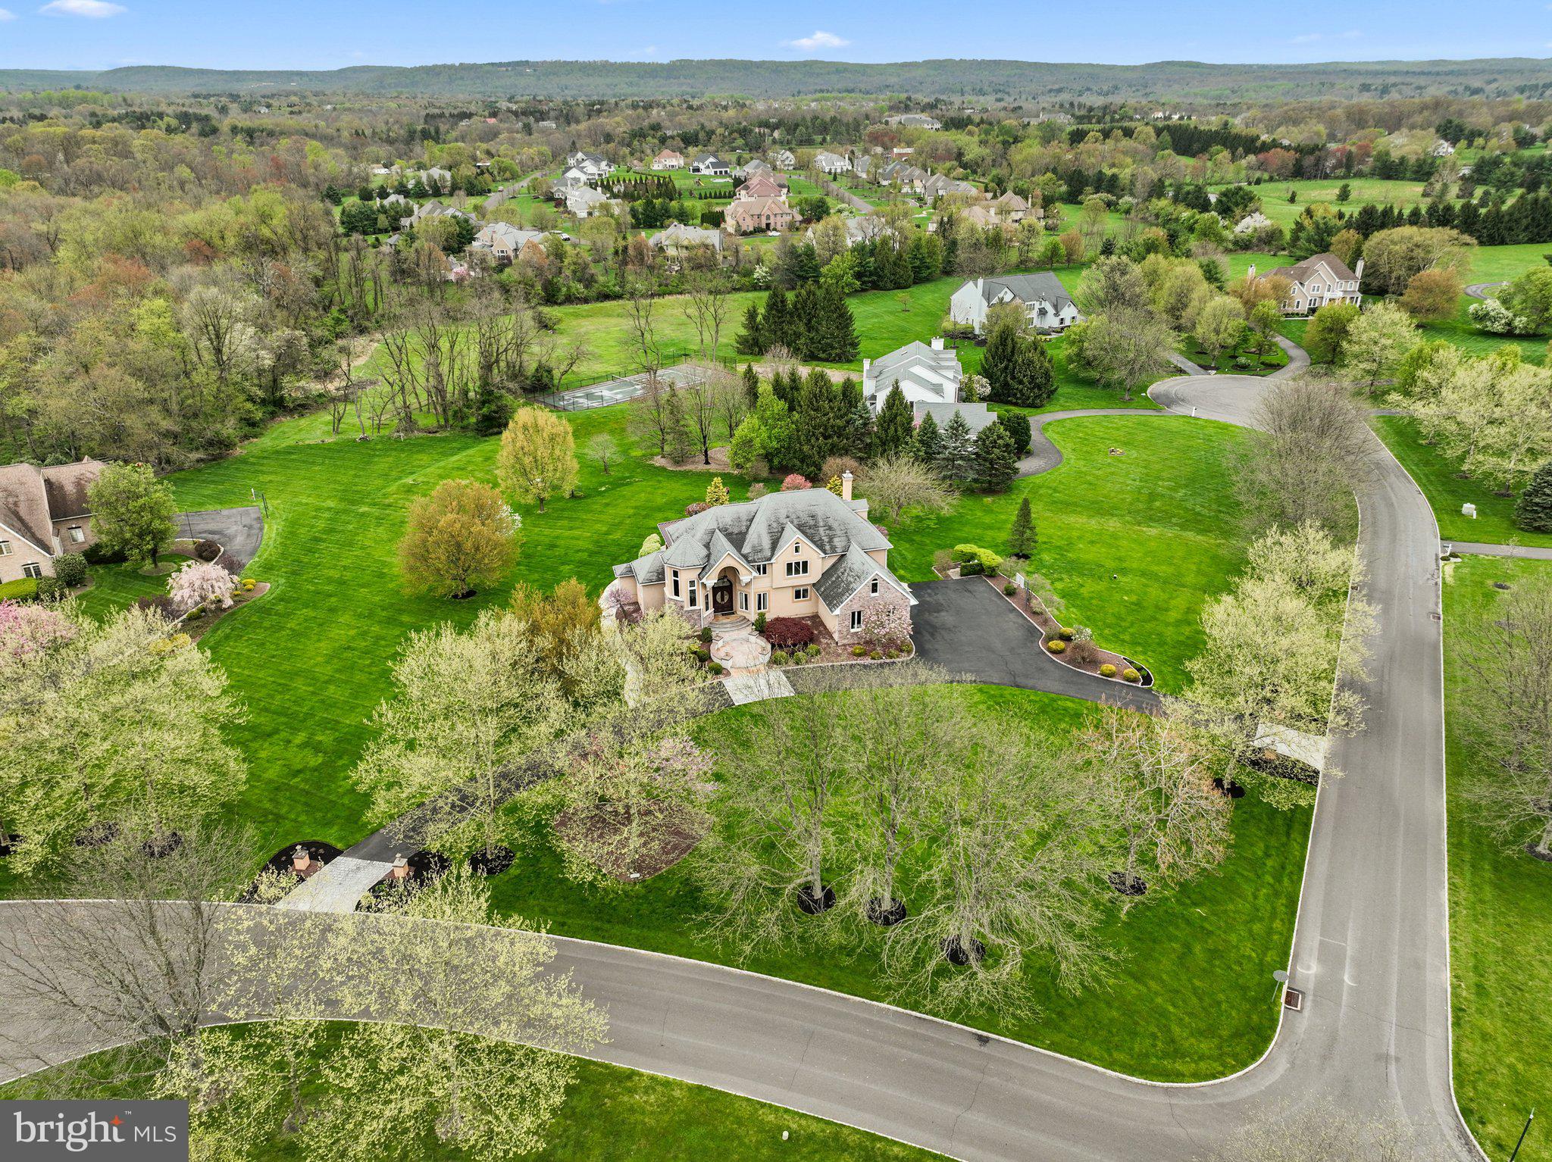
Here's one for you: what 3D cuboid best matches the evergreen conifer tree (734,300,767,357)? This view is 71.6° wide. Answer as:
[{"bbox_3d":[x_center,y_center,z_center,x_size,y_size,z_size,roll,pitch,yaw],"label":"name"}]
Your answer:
[{"bbox_3d":[-4.720,-50.030,212.400,6.240,10.120,6.240,-1,25,-1],"label":"evergreen conifer tree"}]

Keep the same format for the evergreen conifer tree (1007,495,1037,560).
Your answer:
[{"bbox_3d":[28.610,-6.310,123.130,3.110,7.260,3.110,6,26,13],"label":"evergreen conifer tree"}]

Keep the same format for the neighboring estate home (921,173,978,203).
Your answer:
[{"bbox_3d":[75.300,-168.270,462.420,22.000,10.500,23.000,-2,25,-5],"label":"neighboring estate home"}]

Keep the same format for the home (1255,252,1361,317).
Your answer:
[{"bbox_3d":[126.800,-71.430,256.010,24.000,11.600,19.000,1,25,2],"label":"home"}]

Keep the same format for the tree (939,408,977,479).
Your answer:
[{"bbox_3d":[24.100,-18.250,141.600,5.000,9.100,5.000,0,25,0],"label":"tree"}]

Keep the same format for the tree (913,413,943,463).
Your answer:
[{"bbox_3d":[20.900,-19.640,146.470,4.100,7.500,4.100,0,25,0],"label":"tree"}]

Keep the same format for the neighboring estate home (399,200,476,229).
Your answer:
[{"bbox_3d":[-119.000,-130.160,380.710,22.000,9.300,21.000,-6,26,-14],"label":"neighboring estate home"}]

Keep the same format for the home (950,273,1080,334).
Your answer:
[{"bbox_3d":[51.000,-60.170,230.180,24.000,10.000,13.000,-12,28,-24],"label":"home"}]

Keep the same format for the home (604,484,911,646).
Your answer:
[{"bbox_3d":[-1.870,-2.670,110.230,28.200,11.700,21.000,-7,26,-14],"label":"home"}]

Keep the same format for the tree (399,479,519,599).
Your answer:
[{"bbox_3d":[-32.500,-4.090,108.260,11.300,11.700,11.300,0,25,0],"label":"tree"}]

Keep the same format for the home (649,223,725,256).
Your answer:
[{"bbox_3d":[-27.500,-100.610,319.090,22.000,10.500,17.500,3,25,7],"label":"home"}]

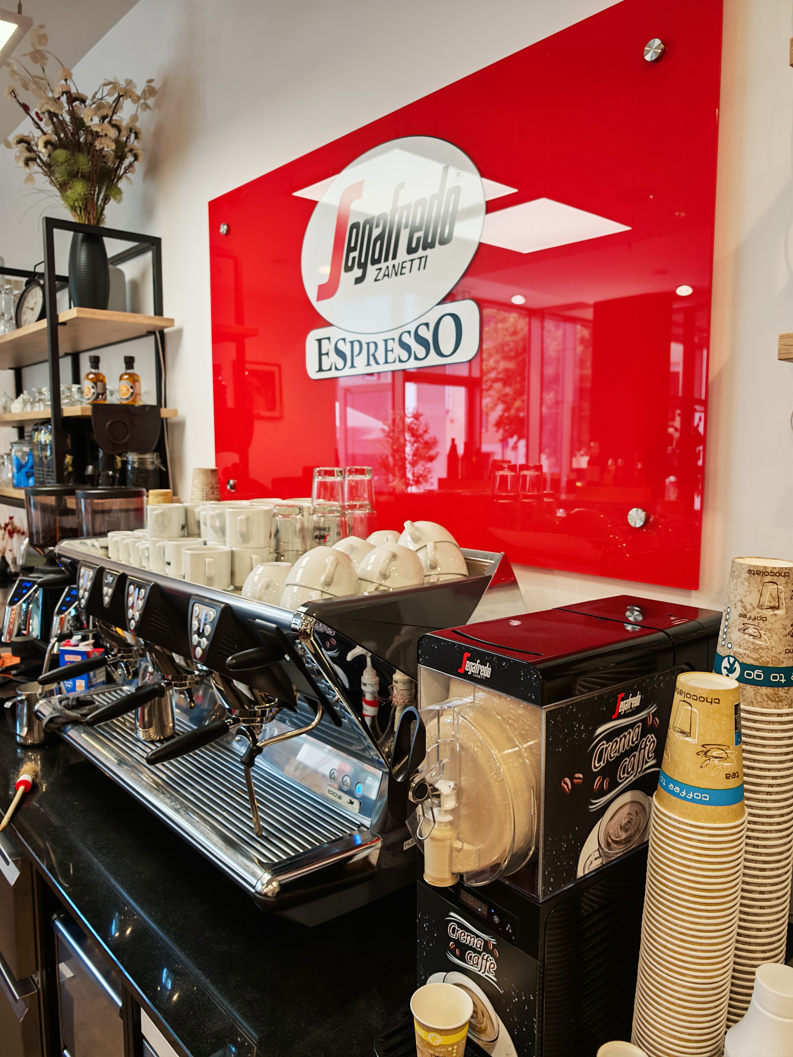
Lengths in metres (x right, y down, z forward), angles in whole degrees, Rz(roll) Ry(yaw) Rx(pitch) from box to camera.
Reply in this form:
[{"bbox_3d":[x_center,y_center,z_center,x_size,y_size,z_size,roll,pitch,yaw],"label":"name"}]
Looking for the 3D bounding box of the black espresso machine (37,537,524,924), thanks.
[{"bbox_3d":[-0.316,0.283,1.529,0.616,0.531,1.053,-5,7,-42],"label":"black espresso machine"}]

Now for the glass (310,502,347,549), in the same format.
[{"bbox_3d":[-0.129,-0.005,1.389,0.067,0.087,0.067,0,5,0],"label":"glass"}]

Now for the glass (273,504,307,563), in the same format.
[{"bbox_3d":[-0.194,0.004,1.337,0.066,0.093,0.066,0,5,0],"label":"glass"}]

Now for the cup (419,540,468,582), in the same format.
[{"bbox_3d":[0.069,0.053,1.297,0.108,0.067,0.134,0,-4,3],"label":"cup"}]

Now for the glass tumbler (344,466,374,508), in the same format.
[{"bbox_3d":[-0.074,-0.077,1.448,0.066,0.087,0.066,0,5,0],"label":"glass tumbler"}]

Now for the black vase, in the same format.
[{"bbox_3d":[-1.045,-0.868,2.490,0.128,0.305,0.128,-6,8,-42],"label":"black vase"}]

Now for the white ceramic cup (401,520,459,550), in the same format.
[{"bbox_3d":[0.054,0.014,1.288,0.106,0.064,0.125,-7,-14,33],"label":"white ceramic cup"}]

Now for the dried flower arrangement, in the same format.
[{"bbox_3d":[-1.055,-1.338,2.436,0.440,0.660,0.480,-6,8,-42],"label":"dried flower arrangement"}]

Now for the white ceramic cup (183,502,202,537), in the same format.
[{"bbox_3d":[-0.471,-0.024,1.760,0.086,0.072,0.112,0,6,-3],"label":"white ceramic cup"}]

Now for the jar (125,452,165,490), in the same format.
[{"bbox_3d":[-0.880,-0.196,2.561,0.130,0.142,0.118,0,5,-6],"label":"jar"}]

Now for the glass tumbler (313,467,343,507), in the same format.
[{"bbox_3d":[-0.134,-0.075,1.428,0.064,0.087,0.064,-1,6,-5],"label":"glass tumbler"}]

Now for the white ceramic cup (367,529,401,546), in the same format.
[{"bbox_3d":[-0.020,0.038,1.406,0.106,0.067,0.132,0,6,-1],"label":"white ceramic cup"}]

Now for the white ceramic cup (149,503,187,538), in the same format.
[{"bbox_3d":[-0.528,-0.016,1.671,0.085,0.072,0.111,0,6,0],"label":"white ceramic cup"}]

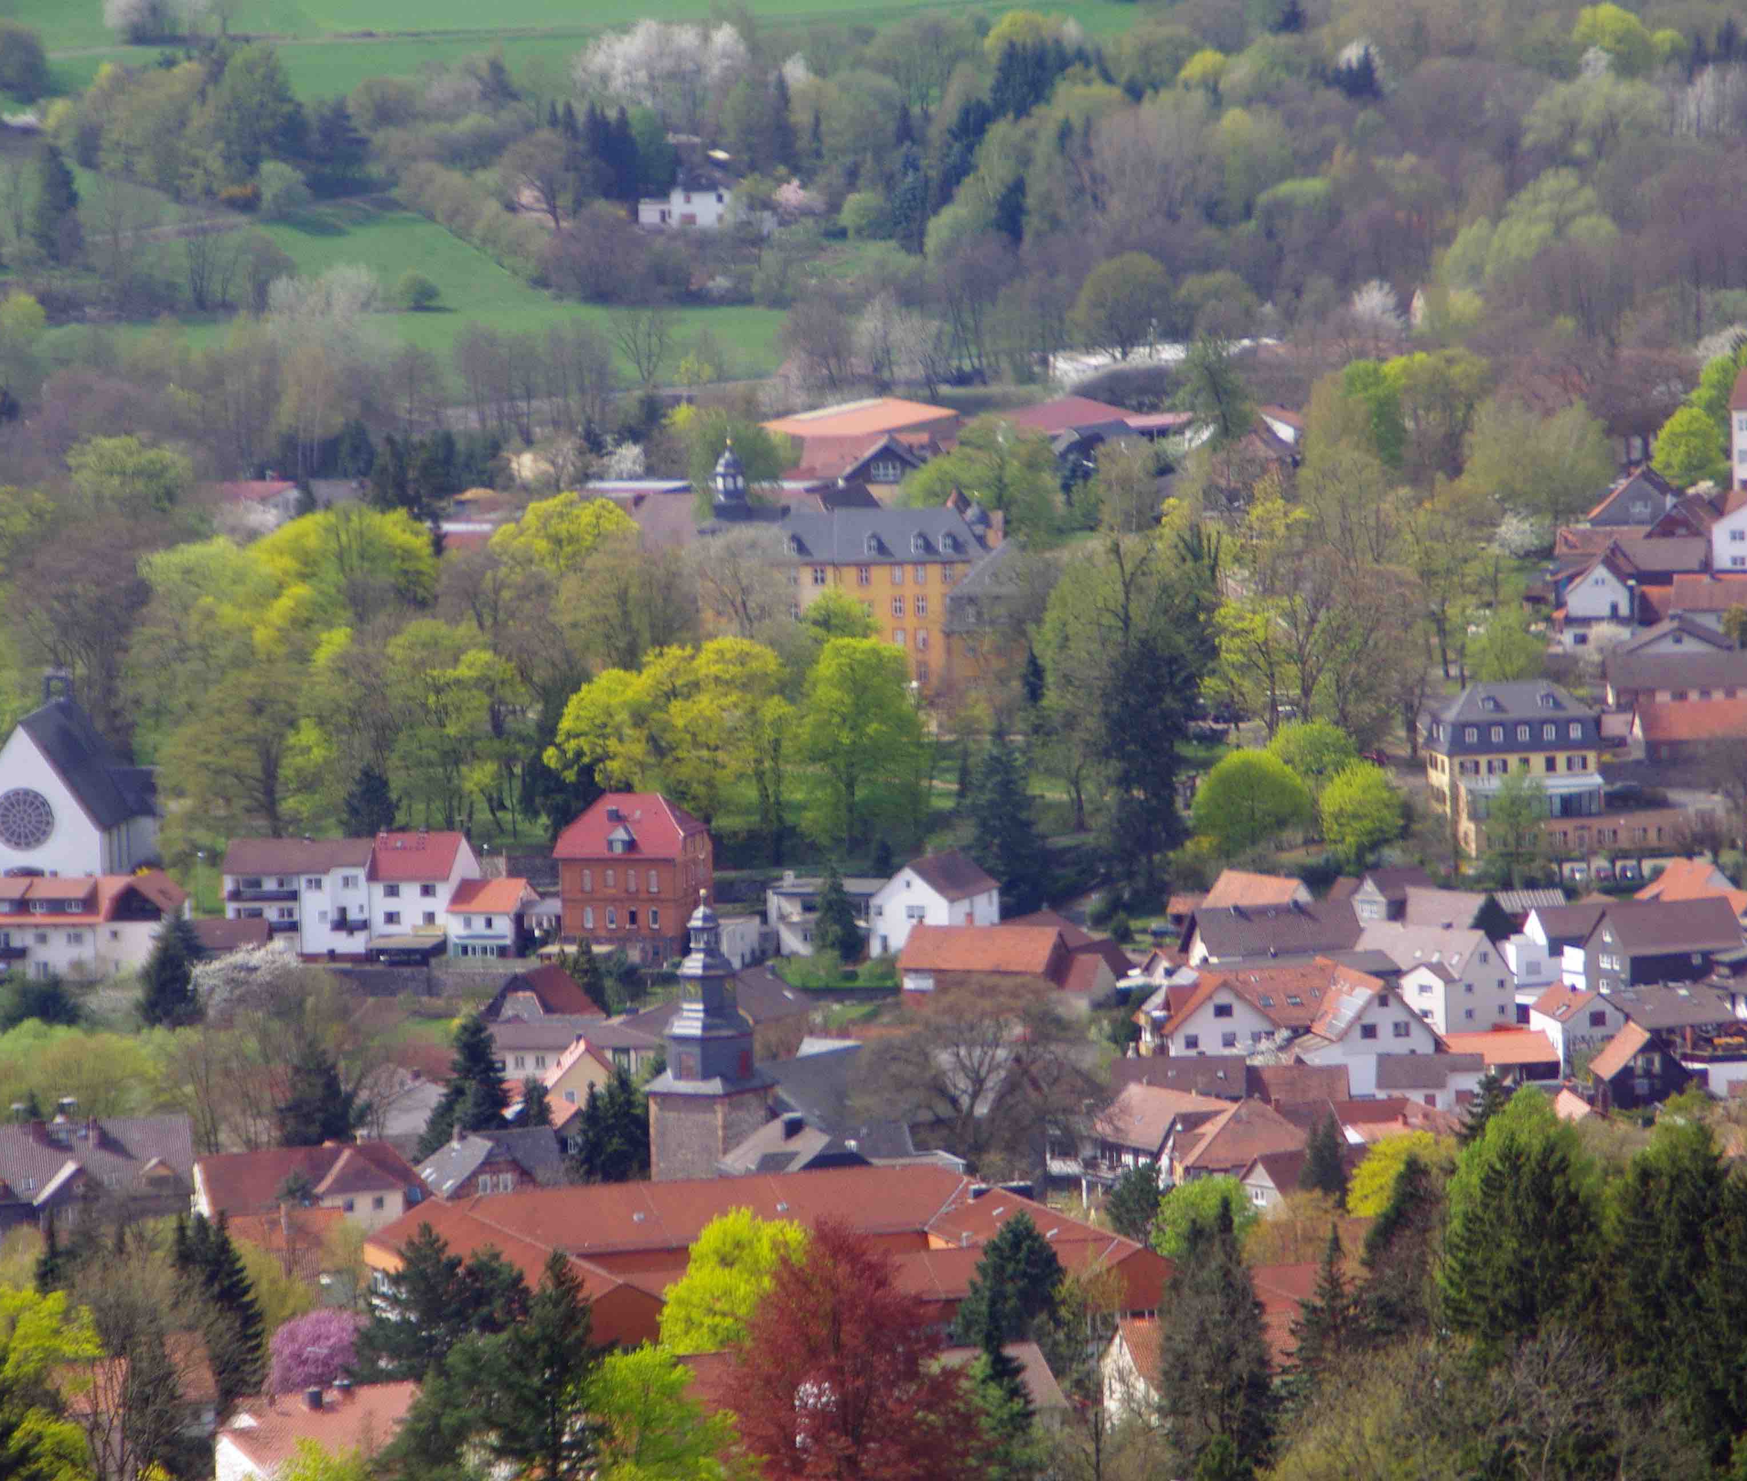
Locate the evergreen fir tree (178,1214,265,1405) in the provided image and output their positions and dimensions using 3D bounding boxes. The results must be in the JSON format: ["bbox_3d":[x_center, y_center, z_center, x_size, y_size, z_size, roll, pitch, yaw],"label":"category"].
[{"bbox_3d":[-47.969,41.853,882.000,6.350,14.030,6.350,-1,5,0],"label":"evergreen fir tree"}]

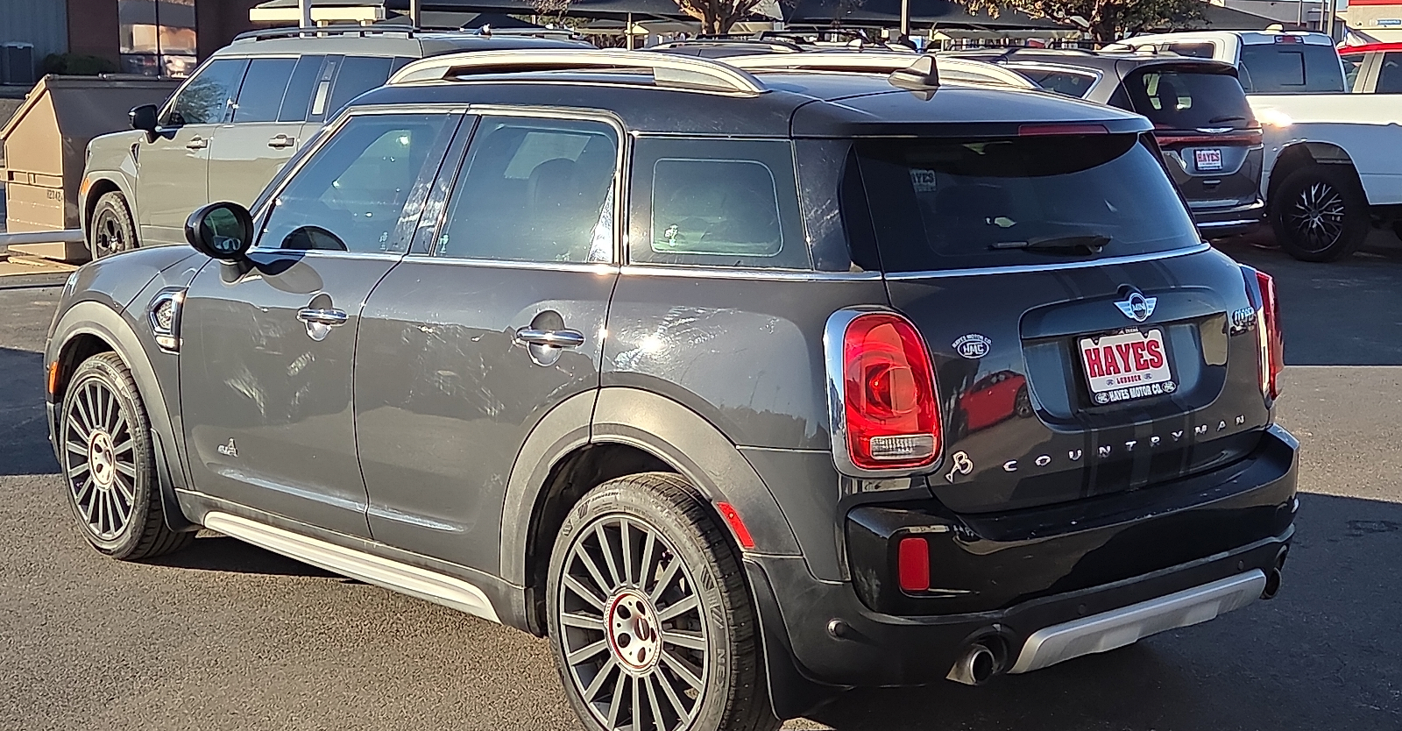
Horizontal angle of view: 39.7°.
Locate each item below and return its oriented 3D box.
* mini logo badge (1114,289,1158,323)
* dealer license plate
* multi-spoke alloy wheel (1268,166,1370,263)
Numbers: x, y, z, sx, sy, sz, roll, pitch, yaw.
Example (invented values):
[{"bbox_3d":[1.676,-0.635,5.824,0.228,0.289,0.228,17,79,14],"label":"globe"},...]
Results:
[{"bbox_3d":[0.960,-0.128,4.293,0.150,0.068,0.018,-7,-4,-41],"label":"mini logo badge"},{"bbox_3d":[0.954,0.001,4.325,0.312,0.162,0.020,-7,-6,-41],"label":"dealer license plate"},{"bbox_3d":[5.396,-1.323,16.950,0.290,0.830,0.830,-7,11,-41],"label":"multi-spoke alloy wheel"}]

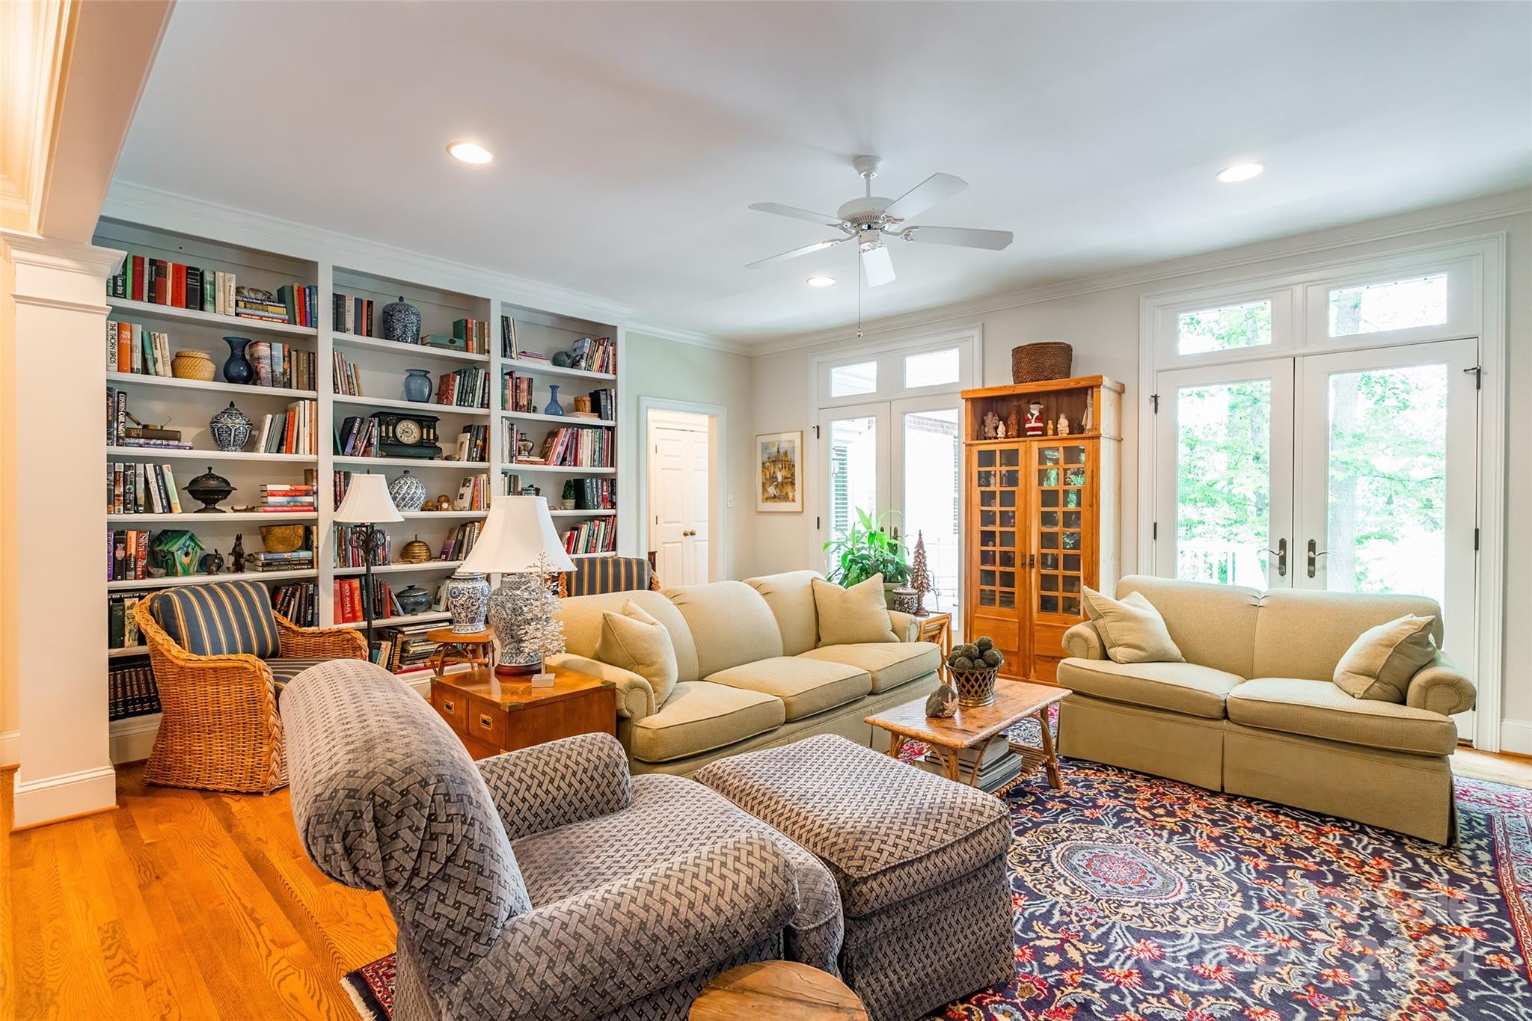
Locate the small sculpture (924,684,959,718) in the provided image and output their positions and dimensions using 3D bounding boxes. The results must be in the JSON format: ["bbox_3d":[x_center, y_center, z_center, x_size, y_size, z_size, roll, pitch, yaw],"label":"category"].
[{"bbox_3d":[0.697,0.748,2.700,0.125,0.118,0.110,0,0,-34],"label":"small sculpture"}]

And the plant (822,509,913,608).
[{"bbox_3d":[0.646,0.300,4.350,0.570,0.640,0.550,0,1,0],"label":"plant"}]

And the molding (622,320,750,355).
[{"bbox_3d":[-0.674,-1.503,5.957,0.090,0.100,1.500,1,1,45],"label":"molding"}]

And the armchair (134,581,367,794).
[{"bbox_3d":[-2.345,0.764,3.170,0.690,0.820,0.670,0,1,11],"label":"armchair"}]

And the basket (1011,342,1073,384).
[{"bbox_3d":[1.872,-0.974,4.620,0.410,0.270,0.400,0,1,41],"label":"basket"}]

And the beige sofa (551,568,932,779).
[{"bbox_3d":[-0.053,0.787,3.340,2.050,0.840,0.900,0,1,-44],"label":"beige sofa"}]

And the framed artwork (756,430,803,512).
[{"bbox_3d":[0.120,-0.349,6.311,0.550,0.740,0.030,1,1,41],"label":"framed artwork"}]

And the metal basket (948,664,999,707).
[{"bbox_3d":[0.859,0.711,2.800,0.225,0.160,0.225,0,1,-44],"label":"metal basket"}]

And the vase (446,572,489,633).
[{"bbox_3d":[-1.513,0.462,3.450,0.215,0.310,0.215,0,1,-39],"label":"vase"}]

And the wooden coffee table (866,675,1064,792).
[{"bbox_3d":[0.855,0.996,2.778,0.950,0.430,0.420,0,1,-44],"label":"wooden coffee table"}]

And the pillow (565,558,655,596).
[{"bbox_3d":[-1.040,0.507,4.500,0.570,0.390,0.150,0,1,-8],"label":"pillow"}]

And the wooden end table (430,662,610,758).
[{"bbox_3d":[-0.881,0.917,2.462,0.415,0.595,0.545,0,1,-44],"label":"wooden end table"}]

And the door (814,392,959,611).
[{"bbox_3d":[1.023,0.132,5.679,1.420,2.070,0.070,0,1,40],"label":"door"}]

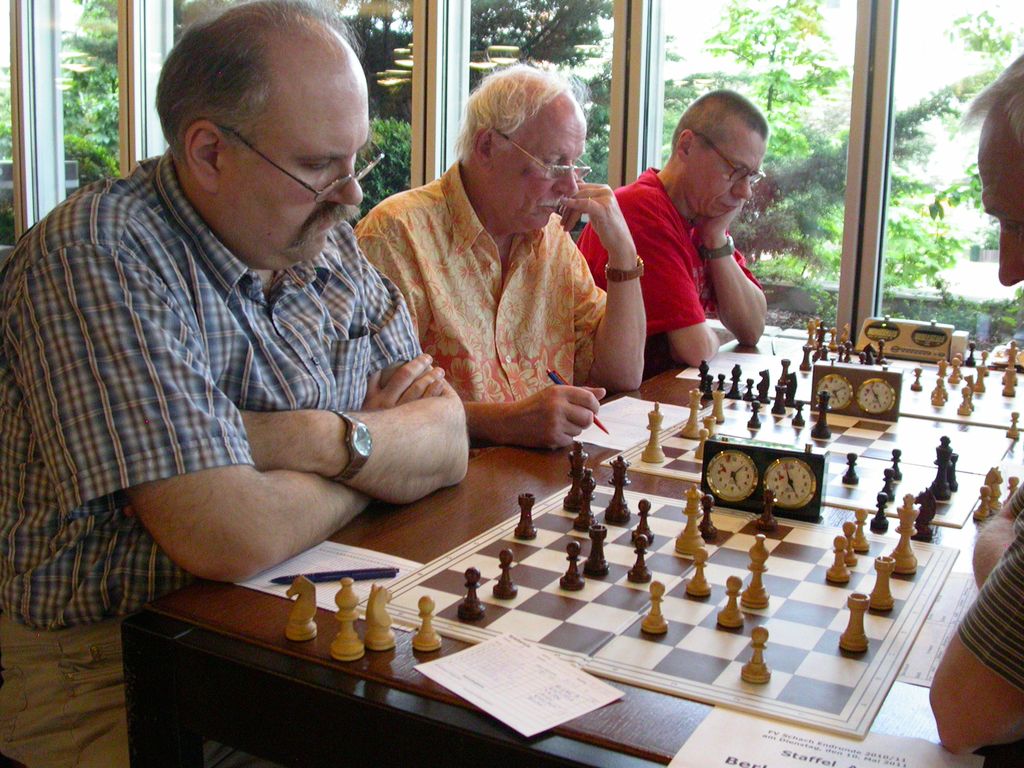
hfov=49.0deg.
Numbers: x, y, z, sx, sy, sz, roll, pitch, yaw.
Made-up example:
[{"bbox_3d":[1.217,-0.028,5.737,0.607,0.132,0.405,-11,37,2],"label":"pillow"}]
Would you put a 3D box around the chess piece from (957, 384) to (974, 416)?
[{"bbox_3d":[0.776,0.030,1.921,0.025,0.049,0.025,8,13,29],"label":"chess piece"}]

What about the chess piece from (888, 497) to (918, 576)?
[{"bbox_3d":[0.425,0.160,1.211,0.030,0.085,0.030,5,12,19],"label":"chess piece"}]

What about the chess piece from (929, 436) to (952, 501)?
[{"bbox_3d":[0.568,0.110,1.472,0.030,0.084,0.030,7,14,29],"label":"chess piece"}]

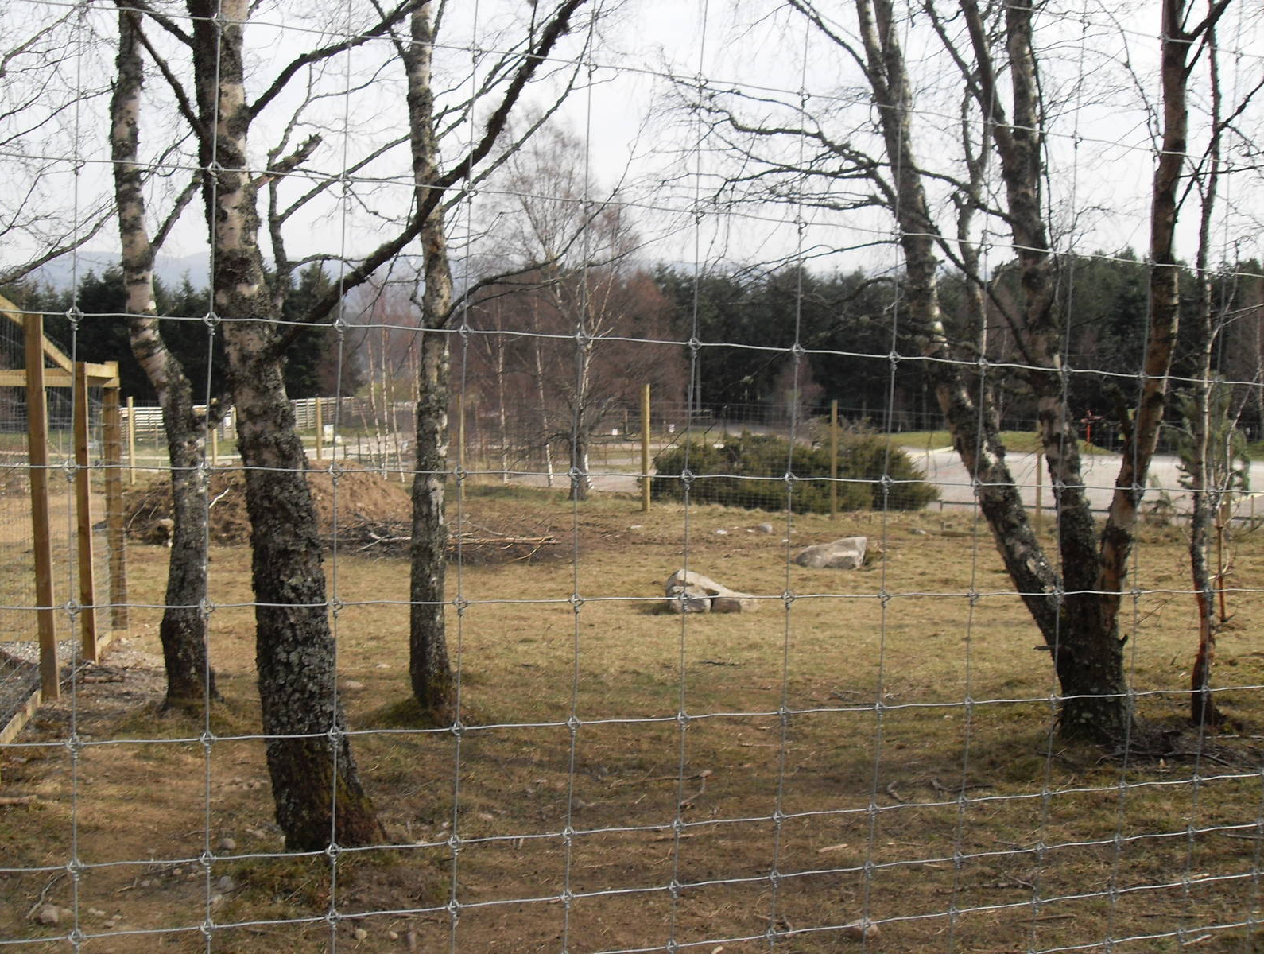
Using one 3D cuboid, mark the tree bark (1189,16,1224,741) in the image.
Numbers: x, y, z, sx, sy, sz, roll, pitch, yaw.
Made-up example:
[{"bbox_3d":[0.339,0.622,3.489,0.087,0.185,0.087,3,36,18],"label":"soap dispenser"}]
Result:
[{"bbox_3d":[2.847,-0.498,6.745,0.190,3.500,0.170,0,3,0],"label":"tree bark"}]

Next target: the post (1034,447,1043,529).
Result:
[{"bbox_3d":[5.908,-0.005,19.752,0.085,1.591,0.085,-1,3,0],"label":"post"}]

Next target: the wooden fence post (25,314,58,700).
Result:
[{"bbox_3d":[-3.098,0.157,7.140,0.090,2.010,0.085,-2,4,-11],"label":"wooden fence post"}]

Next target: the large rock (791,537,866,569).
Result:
[{"bbox_3d":[1.910,0.742,13.100,0.680,0.300,0.420,0,3,-6],"label":"large rock"}]

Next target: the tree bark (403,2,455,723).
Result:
[{"bbox_3d":[-1.015,-0.555,6.793,0.250,3.563,0.230,0,3,0],"label":"tree bark"}]

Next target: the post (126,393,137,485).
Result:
[{"bbox_3d":[-9.660,-0.699,26.249,0.095,1.689,0.095,-1,3,0],"label":"post"}]

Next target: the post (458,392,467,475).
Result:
[{"bbox_3d":[-2.797,-0.504,22.349,0.080,1.716,0.080,-1,3,0],"label":"post"}]

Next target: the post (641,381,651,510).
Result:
[{"bbox_3d":[0.202,-0.406,19.247,0.118,1.788,0.118,0,3,0],"label":"post"}]

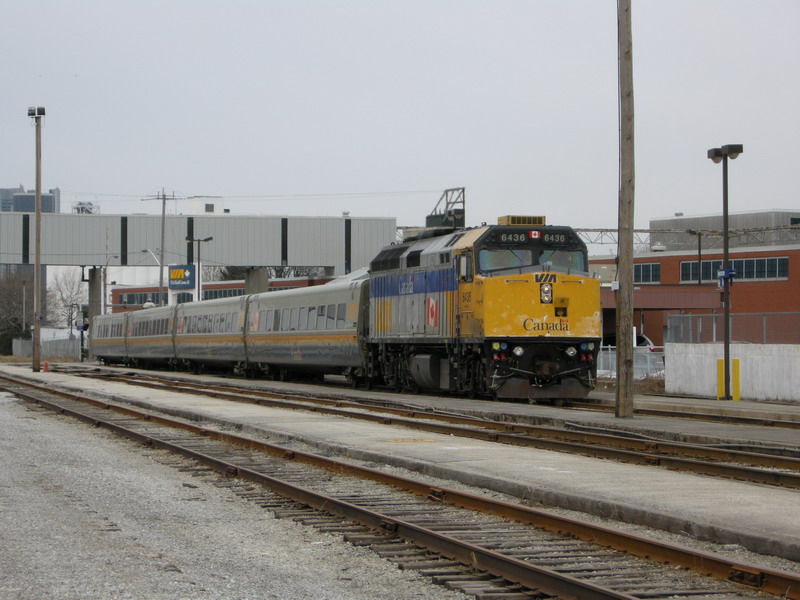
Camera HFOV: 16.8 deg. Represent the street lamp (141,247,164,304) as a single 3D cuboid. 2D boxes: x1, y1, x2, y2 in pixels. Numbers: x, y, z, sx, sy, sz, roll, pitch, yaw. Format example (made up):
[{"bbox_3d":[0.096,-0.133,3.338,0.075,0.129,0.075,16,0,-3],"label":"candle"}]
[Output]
[{"bbox_3d":[-19.402,0.489,212.269,1.900,9.013,0.400,0,-1,18],"label":"street lamp"}]

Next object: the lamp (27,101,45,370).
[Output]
[{"bbox_3d":[-21.987,-3.629,164.085,1.000,16.061,0.650,0,-1,-6],"label":"lamp"}]

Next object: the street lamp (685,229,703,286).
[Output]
[{"bbox_3d":[15.439,0.058,142.019,0.850,7.471,0.400,0,-1,-14],"label":"street lamp"}]

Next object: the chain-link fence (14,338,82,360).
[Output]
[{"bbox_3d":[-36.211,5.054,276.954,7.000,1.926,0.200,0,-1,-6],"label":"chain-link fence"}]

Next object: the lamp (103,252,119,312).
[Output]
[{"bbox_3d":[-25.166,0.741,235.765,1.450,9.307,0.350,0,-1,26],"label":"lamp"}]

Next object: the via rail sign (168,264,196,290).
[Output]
[{"bbox_3d":[-15.144,-1.551,188.053,1.830,1.669,0.350,0,-1,7],"label":"via rail sign"}]

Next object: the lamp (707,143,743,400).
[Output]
[{"bbox_3d":[8.140,-0.687,67.521,0.400,6.390,1.650,0,-1,-11],"label":"lamp"}]

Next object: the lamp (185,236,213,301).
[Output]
[{"bbox_3d":[-12.902,0.145,174.022,1.750,8.401,0.450,0,-1,-11],"label":"lamp"}]

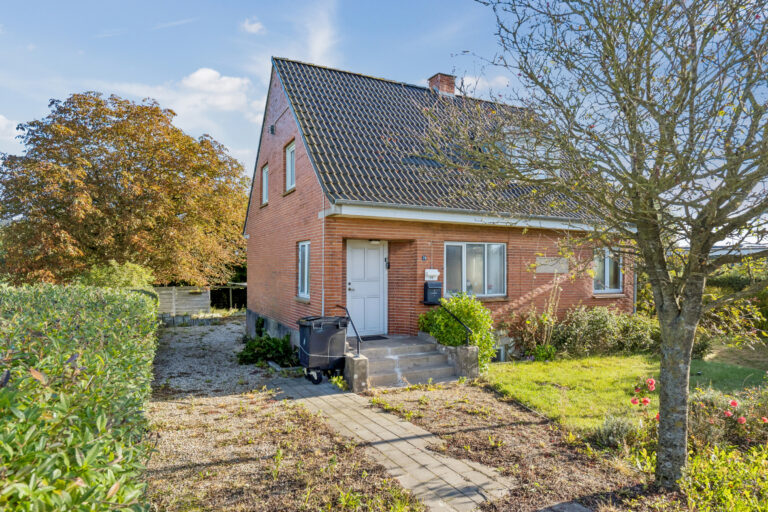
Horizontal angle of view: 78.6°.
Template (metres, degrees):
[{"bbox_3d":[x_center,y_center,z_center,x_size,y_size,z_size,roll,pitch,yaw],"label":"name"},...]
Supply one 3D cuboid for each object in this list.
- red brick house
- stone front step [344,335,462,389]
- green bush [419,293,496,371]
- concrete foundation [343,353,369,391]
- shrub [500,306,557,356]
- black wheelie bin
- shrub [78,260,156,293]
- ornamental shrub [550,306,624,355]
[{"bbox_3d":[1.194,-1.638,15.239,9.600,8.350,9.300,1,-2,-26],"label":"red brick house"},{"bbox_3d":[0.034,1.984,9.106,1.970,0.530,1.900,1,-2,-26],"label":"stone front step"},{"bbox_3d":[1.558,1.503,9.638,1.560,1.530,1.550,0,-1,0],"label":"green bush"},{"bbox_3d":[-0.488,1.977,7.936,0.260,0.545,0.540,1,-2,-26],"label":"concrete foundation"},{"bbox_3d":[3.343,1.772,10.973,1.450,1.190,1.080,1,-2,-26],"label":"shrub"},{"bbox_3d":[-1.140,1.694,8.680,0.770,1.160,0.760,1,-1,-24],"label":"black wheelie bin"},{"bbox_3d":[-10.795,1.563,18.969,3.000,2.600,2.800,1,-2,-26],"label":"shrub"},{"bbox_3d":[5.072,1.825,11.649,2.250,1.170,1.330,1,-2,-26],"label":"ornamental shrub"}]

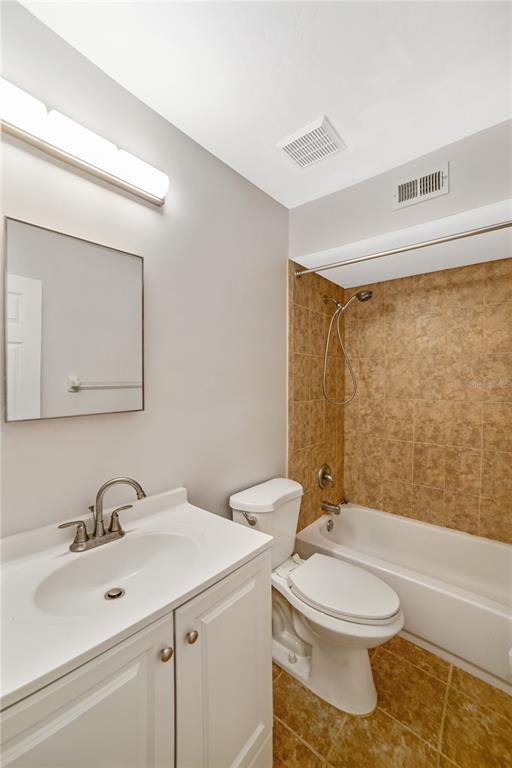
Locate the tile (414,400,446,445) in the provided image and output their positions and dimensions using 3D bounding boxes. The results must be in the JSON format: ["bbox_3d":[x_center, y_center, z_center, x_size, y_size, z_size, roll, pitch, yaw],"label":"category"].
[{"bbox_3d":[1.253,0.278,2.150,0.205,0.305,0.010,1,1,41],"label":"tile"}]

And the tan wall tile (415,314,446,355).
[{"bbox_3d":[1.253,-0.350,2.140,0.205,0.307,0.010,1,1,41],"label":"tan wall tile"}]

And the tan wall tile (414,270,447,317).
[{"bbox_3d":[1.253,-0.654,2.135,0.205,0.300,0.010,1,1,41],"label":"tan wall tile"}]

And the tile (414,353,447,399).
[{"bbox_3d":[1.253,-0.035,2.145,0.205,0.322,0.010,1,1,41],"label":"tile"}]

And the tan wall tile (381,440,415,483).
[{"bbox_3d":[1.099,0.587,2.288,0.201,0.317,0.010,1,1,41],"label":"tan wall tile"}]

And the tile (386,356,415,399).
[{"bbox_3d":[1.071,-0.042,2.236,0.200,0.306,0.010,0,0,37],"label":"tile"}]

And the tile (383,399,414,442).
[{"bbox_3d":[1.069,0.268,2.240,0.200,0.306,0.010,0,0,37],"label":"tile"}]

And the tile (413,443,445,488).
[{"bbox_3d":[1.228,0.578,2.122,0.200,0.306,0.010,0,0,37],"label":"tile"}]

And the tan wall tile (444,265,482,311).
[{"bbox_3d":[1.406,-0.652,2.004,0.199,0.300,0.010,1,1,41],"label":"tan wall tile"}]

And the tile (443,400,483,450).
[{"bbox_3d":[1.392,0.270,1.997,0.200,0.306,0.010,0,0,37],"label":"tile"}]

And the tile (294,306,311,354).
[{"bbox_3d":[0.311,-0.358,2.000,0.010,0.310,0.200,0,0,41],"label":"tile"}]

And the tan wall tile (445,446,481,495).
[{"bbox_3d":[1.389,0.579,2.001,0.200,0.306,0.010,0,0,37],"label":"tan wall tile"}]

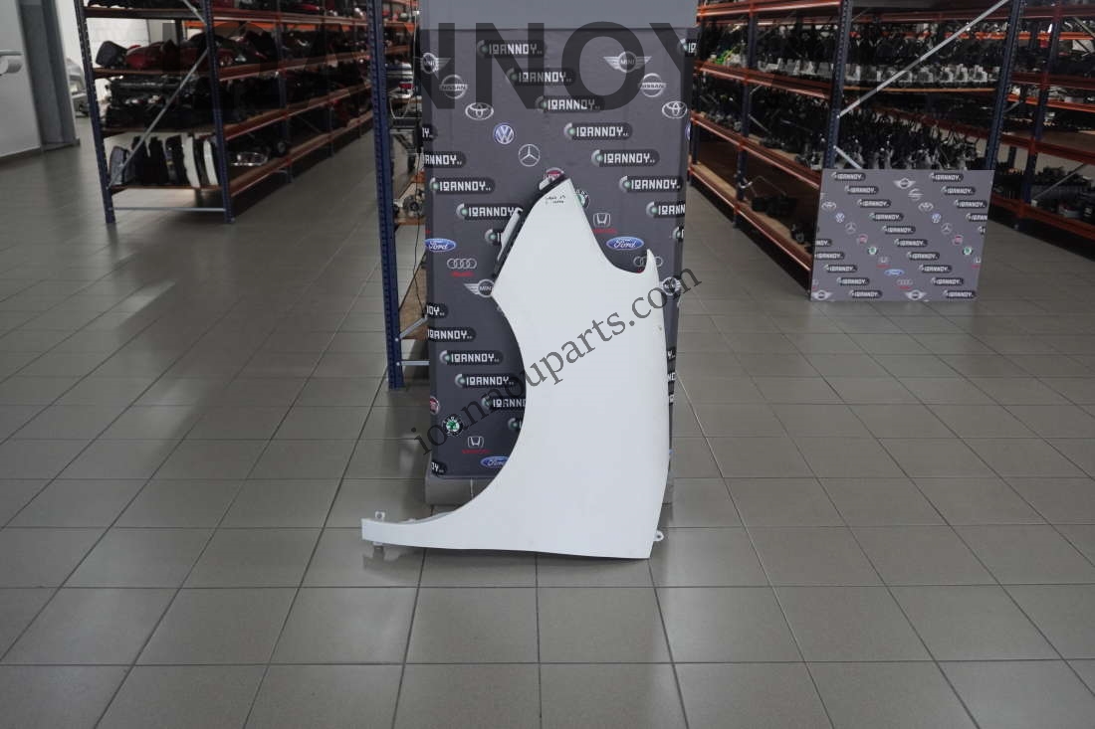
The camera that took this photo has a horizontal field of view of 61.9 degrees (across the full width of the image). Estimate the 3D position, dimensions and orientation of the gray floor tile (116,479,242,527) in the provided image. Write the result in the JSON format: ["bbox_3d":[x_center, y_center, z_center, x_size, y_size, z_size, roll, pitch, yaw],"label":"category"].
[{"bbox_3d":[-1.087,0.416,2.722,0.298,0.010,0.298,0,20,-2],"label":"gray floor tile"}]

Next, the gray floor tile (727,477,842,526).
[{"bbox_3d":[0.715,0.420,2.780,0.300,0.010,0.300,0,20,-2],"label":"gray floor tile"}]

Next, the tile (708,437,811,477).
[{"bbox_3d":[0.715,0.321,3.093,0.301,0.010,0.301,0,20,-2],"label":"tile"}]

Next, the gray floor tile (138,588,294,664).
[{"bbox_3d":[-0.772,0.623,2.167,0.298,0.010,0.298,0,20,-2],"label":"gray floor tile"}]

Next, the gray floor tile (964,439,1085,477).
[{"bbox_3d":[1.610,0.317,3.089,0.300,0.010,0.300,0,20,-2],"label":"gray floor tile"}]

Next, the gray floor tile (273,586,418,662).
[{"bbox_3d":[-0.474,0.627,2.185,0.300,0.010,0.300,0,20,-2],"label":"gray floor tile"}]

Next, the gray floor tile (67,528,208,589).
[{"bbox_3d":[-1.086,0.523,2.451,0.300,0.010,0.300,0,20,-2],"label":"gray floor tile"}]

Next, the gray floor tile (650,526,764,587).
[{"bbox_3d":[0.427,0.529,2.514,0.301,0.010,0.301,0,20,-2],"label":"gray floor tile"}]

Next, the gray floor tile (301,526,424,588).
[{"bbox_3d":[-0.480,0.523,2.464,0.300,0.010,0.300,0,20,-2],"label":"gray floor tile"}]

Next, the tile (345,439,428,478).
[{"bbox_3d":[-0.500,0.316,3.035,0.300,0.010,0.300,0,20,-2],"label":"tile"}]

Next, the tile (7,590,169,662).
[{"bbox_3d":[-1.078,0.626,2.168,0.300,0.010,0.300,0,20,-2],"label":"tile"}]

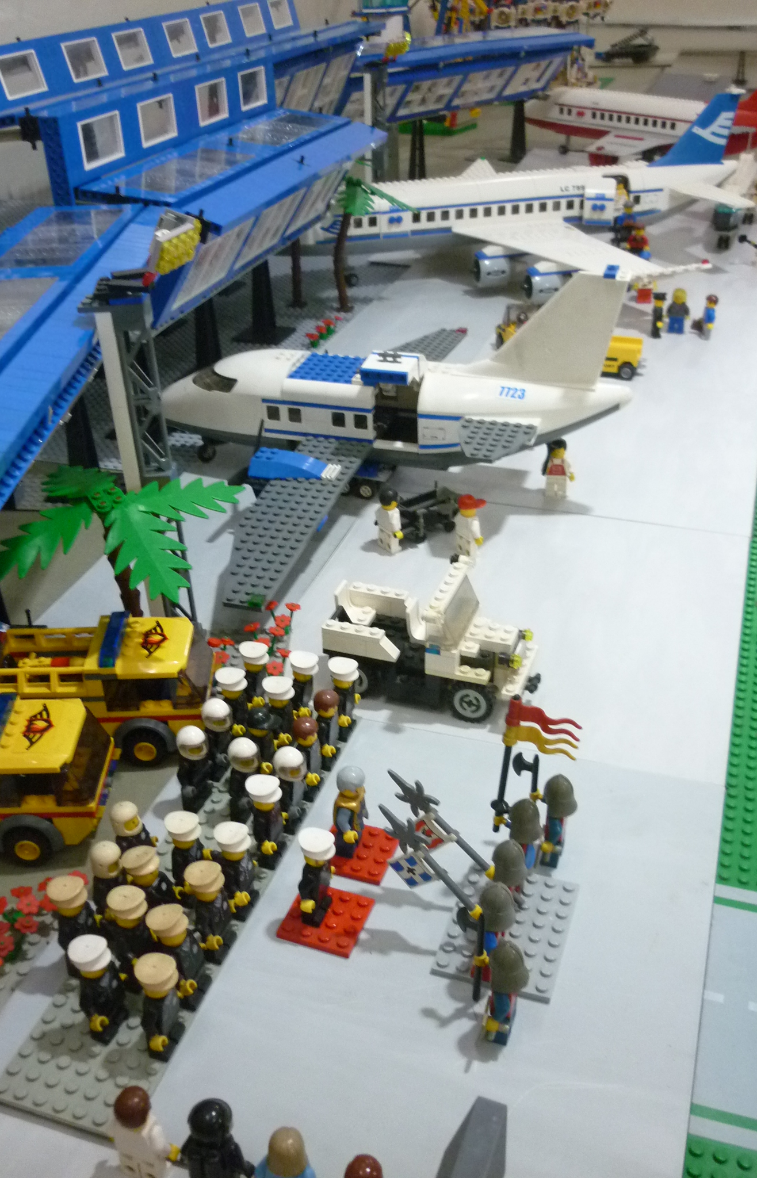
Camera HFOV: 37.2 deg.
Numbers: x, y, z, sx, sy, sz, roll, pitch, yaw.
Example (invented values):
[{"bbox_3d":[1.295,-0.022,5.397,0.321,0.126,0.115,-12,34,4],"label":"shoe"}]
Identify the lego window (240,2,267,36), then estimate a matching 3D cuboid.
[{"bbox_3d":[-0.147,-0.652,1.292,0.008,0.031,0.058,-6,28,22],"label":"lego window"}]

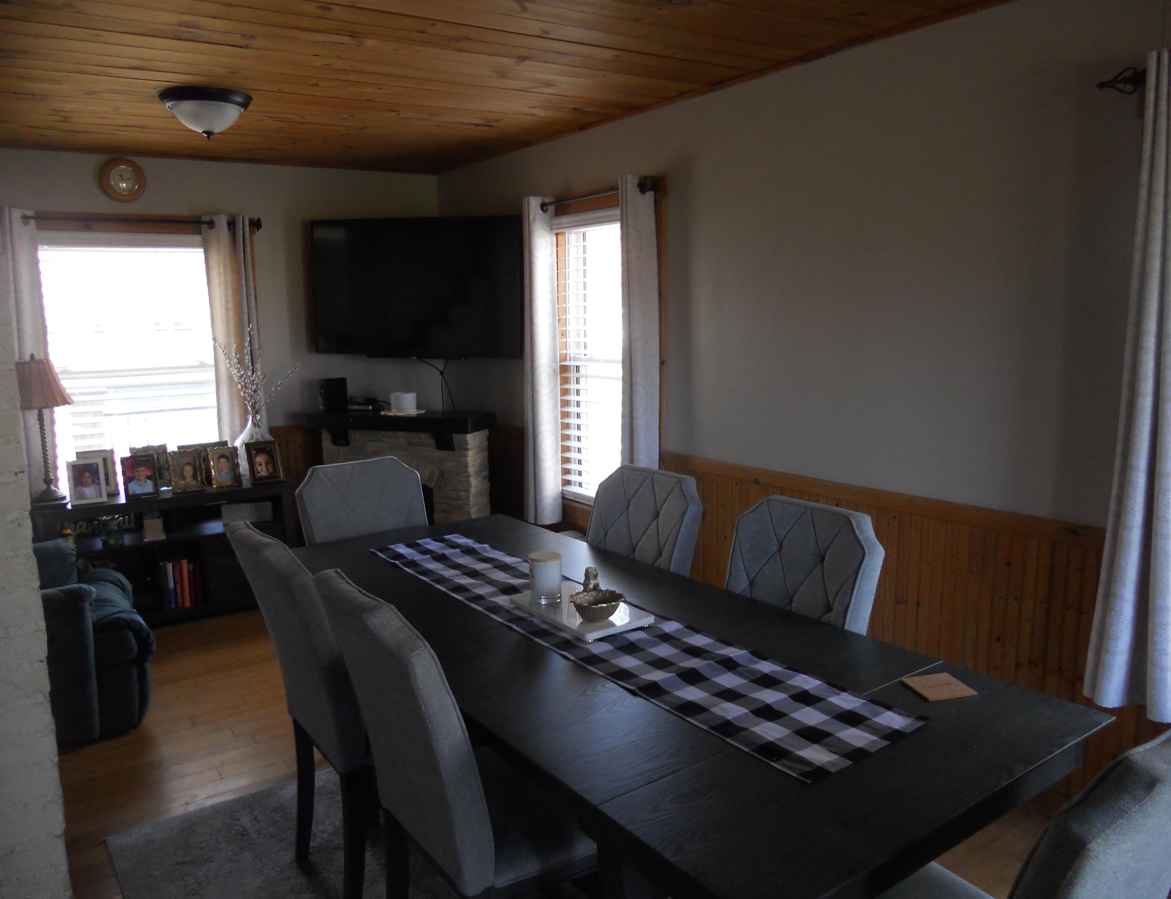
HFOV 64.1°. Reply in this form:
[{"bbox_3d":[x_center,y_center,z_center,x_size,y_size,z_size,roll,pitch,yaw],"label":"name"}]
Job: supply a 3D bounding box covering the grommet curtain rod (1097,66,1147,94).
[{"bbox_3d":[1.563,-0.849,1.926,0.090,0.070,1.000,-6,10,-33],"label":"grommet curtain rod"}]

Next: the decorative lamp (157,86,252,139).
[{"bbox_3d":[-1.399,-1.232,3.462,0.326,0.160,0.326,-7,10,-34],"label":"decorative lamp"}]

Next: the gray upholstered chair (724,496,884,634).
[{"bbox_3d":[0.373,0.654,2.382,0.620,0.975,0.465,-7,10,-34],"label":"gray upholstered chair"}]

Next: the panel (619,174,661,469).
[{"bbox_3d":[0.235,-0.337,3.993,0.100,1.620,0.140,-6,10,-34],"label":"panel"}]

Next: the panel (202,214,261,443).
[{"bbox_3d":[-1.903,-0.467,5.113,0.259,1.580,0.110,-6,10,-33],"label":"panel"}]

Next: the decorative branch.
[{"bbox_3d":[-1.726,-0.412,4.905,0.431,0.503,0.300,-7,10,-34],"label":"decorative branch"}]

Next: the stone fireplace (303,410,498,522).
[{"bbox_3d":[-1.007,0.284,5.158,0.974,0.987,0.295,2,9,19],"label":"stone fireplace"}]

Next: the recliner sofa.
[{"bbox_3d":[-2.248,0.524,3.577,0.940,1.000,0.950,-7,10,-34],"label":"recliner sofa"}]

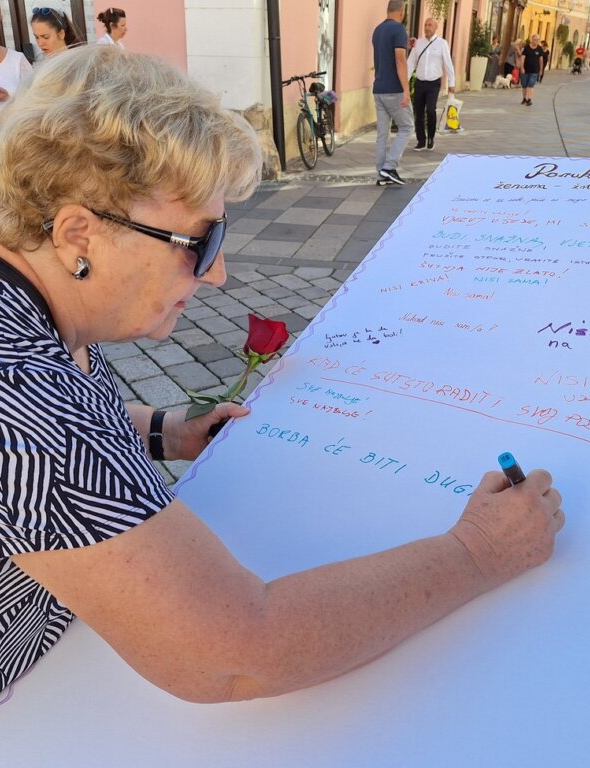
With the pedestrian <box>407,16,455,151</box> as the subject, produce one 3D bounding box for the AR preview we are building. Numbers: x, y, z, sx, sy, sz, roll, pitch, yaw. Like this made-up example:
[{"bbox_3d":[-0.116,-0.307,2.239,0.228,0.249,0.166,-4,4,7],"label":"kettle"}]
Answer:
[{"bbox_3d":[1.996,-4.402,10.025,0.620,1.760,0.400,12,28,22],"label":"pedestrian"}]

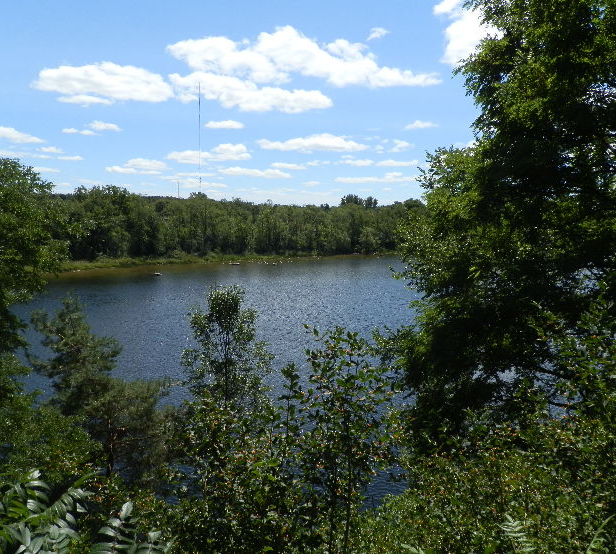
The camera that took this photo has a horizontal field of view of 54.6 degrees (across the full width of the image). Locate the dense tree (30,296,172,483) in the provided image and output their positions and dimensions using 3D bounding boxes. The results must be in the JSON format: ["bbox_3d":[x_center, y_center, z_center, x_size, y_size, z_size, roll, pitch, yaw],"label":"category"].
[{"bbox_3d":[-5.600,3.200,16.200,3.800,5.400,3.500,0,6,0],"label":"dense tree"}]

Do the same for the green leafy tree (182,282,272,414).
[{"bbox_3d":[-2.150,2.400,16.000,2.500,4.400,2.400,0,6,0],"label":"green leafy tree"}]

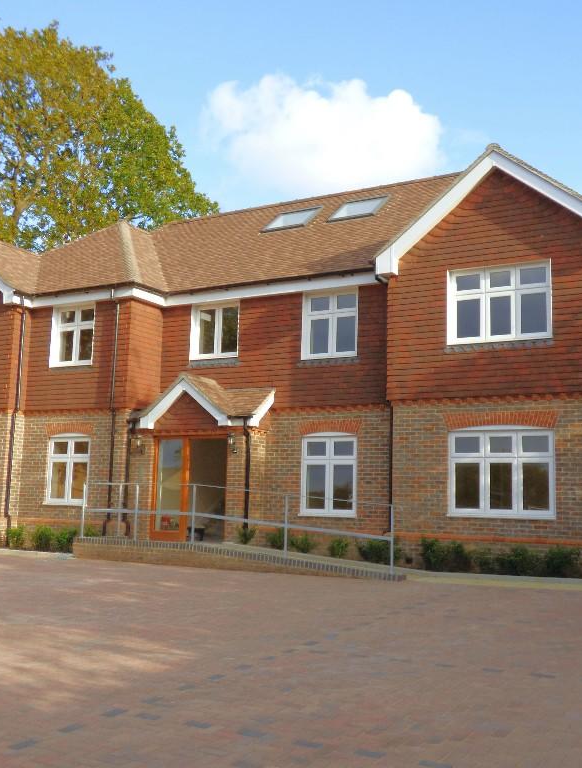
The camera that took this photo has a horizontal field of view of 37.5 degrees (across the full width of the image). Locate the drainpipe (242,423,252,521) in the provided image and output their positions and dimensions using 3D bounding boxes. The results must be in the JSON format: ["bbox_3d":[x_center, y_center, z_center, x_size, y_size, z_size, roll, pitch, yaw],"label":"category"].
[{"bbox_3d":[-0.810,1.675,15.881,0.090,1.935,0.090,-3,-9,30],"label":"drainpipe"}]

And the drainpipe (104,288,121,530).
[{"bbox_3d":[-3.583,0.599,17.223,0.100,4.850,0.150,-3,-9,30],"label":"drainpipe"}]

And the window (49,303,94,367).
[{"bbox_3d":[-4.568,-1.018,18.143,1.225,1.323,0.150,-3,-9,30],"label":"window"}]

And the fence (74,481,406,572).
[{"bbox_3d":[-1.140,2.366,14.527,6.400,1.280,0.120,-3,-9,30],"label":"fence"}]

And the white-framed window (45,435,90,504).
[{"bbox_3d":[-4.594,1.757,17.749,1.196,1.471,0.140,-3,-9,30],"label":"white-framed window"}]

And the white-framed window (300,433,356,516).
[{"bbox_3d":[0.694,1.668,15.872,1.175,1.547,0.140,-3,-9,30],"label":"white-framed window"}]

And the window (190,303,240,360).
[{"bbox_3d":[-1.524,-1.080,17.553,1.211,1.176,0.150,-3,-9,30],"label":"window"}]

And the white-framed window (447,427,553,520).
[{"bbox_3d":[3.358,1.424,13.810,1.760,1.460,0.130,-3,-9,30],"label":"white-framed window"}]

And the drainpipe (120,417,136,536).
[{"bbox_3d":[-3.207,1.815,16.965,0.130,2.360,0.110,-3,-9,30],"label":"drainpipe"}]

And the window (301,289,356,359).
[{"bbox_3d":[0.754,-1.117,16.280,1.200,1.310,0.130,-3,-9,30],"label":"window"}]

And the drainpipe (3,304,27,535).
[{"bbox_3d":[-5.843,0.744,18.161,0.135,5.014,0.110,-3,-9,30],"label":"drainpipe"}]

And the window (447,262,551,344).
[{"bbox_3d":[3.419,-1.342,14.172,1.740,1.310,0.130,-3,-9,30],"label":"window"}]

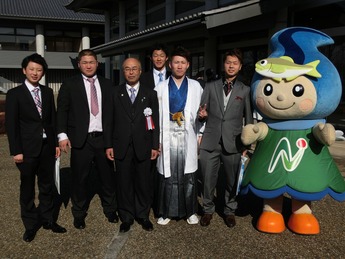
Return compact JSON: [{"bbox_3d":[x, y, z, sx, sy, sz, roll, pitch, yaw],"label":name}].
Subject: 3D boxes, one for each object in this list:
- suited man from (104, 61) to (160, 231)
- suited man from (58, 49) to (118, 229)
[{"bbox_3d":[-0.390,0.144,3.796,0.499,1.669,0.360,0,7,-4],"label":"suited man"},{"bbox_3d":[-0.859,0.084,3.930,0.556,1.755,0.400,-1,7,-12],"label":"suited man"}]

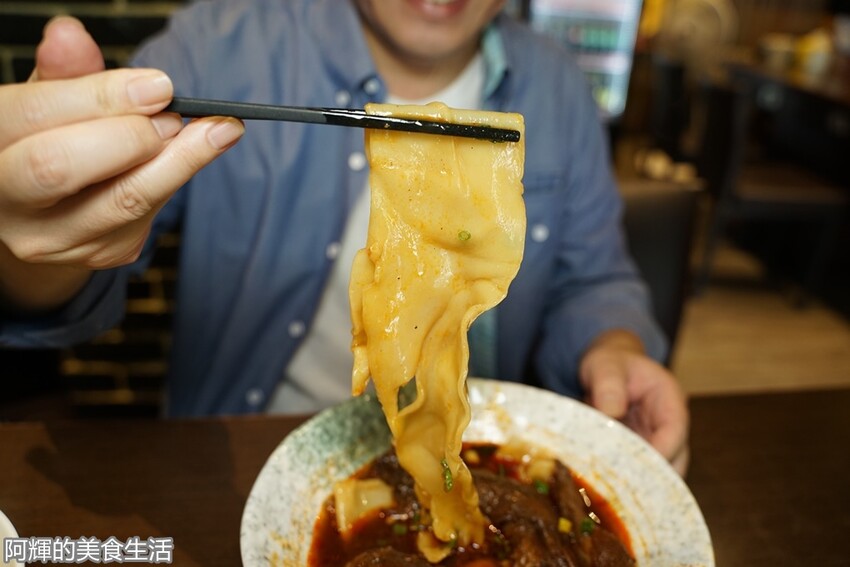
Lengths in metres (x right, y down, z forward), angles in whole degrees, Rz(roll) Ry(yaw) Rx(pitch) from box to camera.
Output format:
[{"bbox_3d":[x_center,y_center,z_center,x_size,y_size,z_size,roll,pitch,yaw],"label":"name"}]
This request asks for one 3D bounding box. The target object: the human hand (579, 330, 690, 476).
[{"bbox_3d":[0.133,0.081,0.445,0.080,0.080,0.120,3,25,4],"label":"human hand"}]

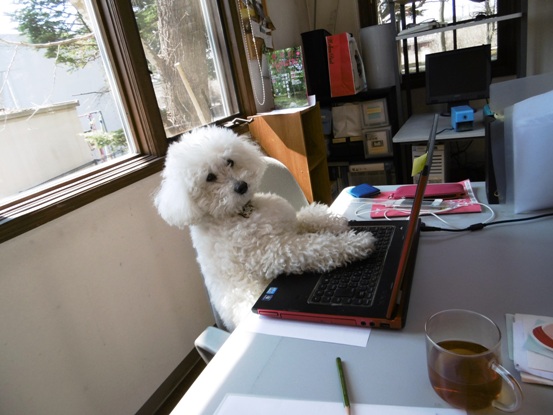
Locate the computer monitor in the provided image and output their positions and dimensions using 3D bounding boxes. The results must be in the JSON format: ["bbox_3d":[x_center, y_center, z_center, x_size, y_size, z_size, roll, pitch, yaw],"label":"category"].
[{"bbox_3d":[1.056,-0.726,2.232,0.335,0.365,0.180,-1,22,26],"label":"computer monitor"}]

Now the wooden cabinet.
[{"bbox_3d":[0.126,-0.131,2.296,0.295,0.880,0.310,-1,22,26],"label":"wooden cabinet"}]

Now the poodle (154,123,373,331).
[{"bbox_3d":[-0.020,0.068,0.856,0.460,0.500,0.280,2,23,30],"label":"poodle"}]

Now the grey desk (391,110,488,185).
[{"bbox_3d":[1.095,-0.173,2.227,0.660,0.670,0.670,-1,22,26],"label":"grey desk"}]

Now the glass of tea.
[{"bbox_3d":[0.235,0.192,0.458,0.082,0.091,0.108,-23,23,-30],"label":"glass of tea"}]

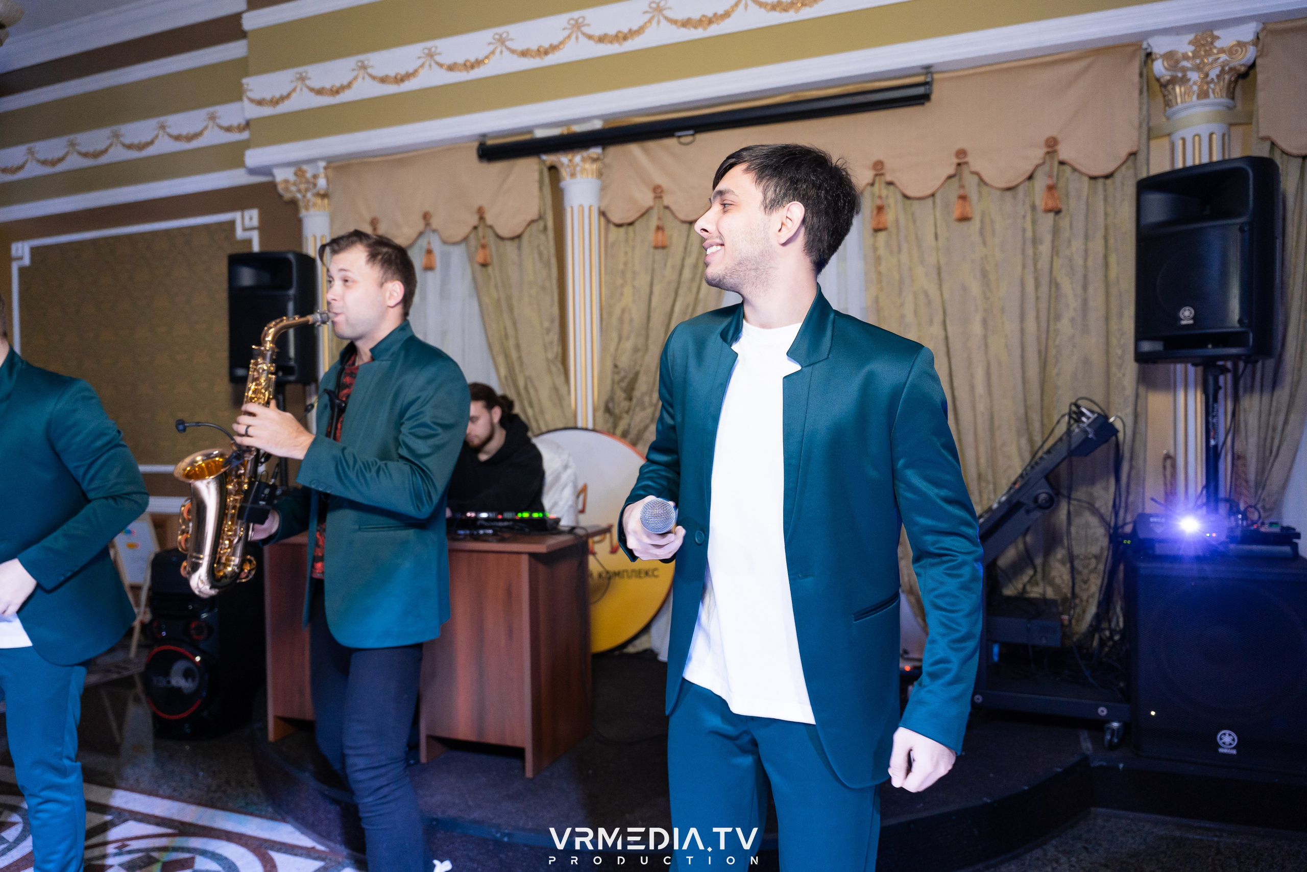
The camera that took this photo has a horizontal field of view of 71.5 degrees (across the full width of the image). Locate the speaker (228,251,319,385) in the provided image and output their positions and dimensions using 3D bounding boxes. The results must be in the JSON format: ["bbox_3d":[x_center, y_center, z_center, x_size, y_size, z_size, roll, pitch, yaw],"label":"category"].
[{"bbox_3d":[-1.949,-0.598,4.753,0.370,0.650,0.340,-1,1,7],"label":"speaker"}]

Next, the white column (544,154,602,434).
[{"bbox_3d":[-0.382,-0.247,4.661,0.380,2.650,0.340,-1,1,22],"label":"white column"}]

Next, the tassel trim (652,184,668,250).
[{"bbox_3d":[0.034,-1.070,4.438,0.072,0.310,0.060,0,1,22],"label":"tassel trim"}]

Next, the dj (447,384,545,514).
[{"bbox_3d":[-0.645,0.440,3.650,0.520,1.300,0.660,0,1,30],"label":"dj"}]

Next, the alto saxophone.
[{"bbox_3d":[-0.850,0.040,1.930,0.300,0.640,0.190,15,-7,-39],"label":"alto saxophone"}]

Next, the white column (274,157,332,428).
[{"bbox_3d":[-1.909,-0.206,5.303,0.340,2.749,0.340,0,1,22],"label":"white column"}]

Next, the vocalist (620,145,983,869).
[{"bbox_3d":[0.229,0.427,1.409,0.560,1.768,0.410,0,1,30],"label":"vocalist"}]

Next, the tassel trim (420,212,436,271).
[{"bbox_3d":[-1.222,-1.061,4.940,0.072,0.320,0.060,0,1,22],"label":"tassel trim"}]

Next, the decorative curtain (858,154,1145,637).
[{"bbox_3d":[1.496,-0.164,3.953,1.120,2.380,0.170,-1,1,22],"label":"decorative curtain"}]

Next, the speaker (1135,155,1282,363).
[{"bbox_3d":[1.975,-0.594,3.215,0.350,0.650,0.380,-2,2,-44],"label":"speaker"}]

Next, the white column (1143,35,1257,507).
[{"bbox_3d":[2.192,-0.276,3.616,0.380,2.650,0.340,-1,1,22],"label":"white column"}]

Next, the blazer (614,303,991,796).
[{"bbox_3d":[0.186,0.143,1.415,0.550,0.780,0.400,0,1,34],"label":"blazer"}]

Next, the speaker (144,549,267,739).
[{"bbox_3d":[-2.000,0.896,4.120,0.380,0.800,0.370,-1,1,21],"label":"speaker"}]

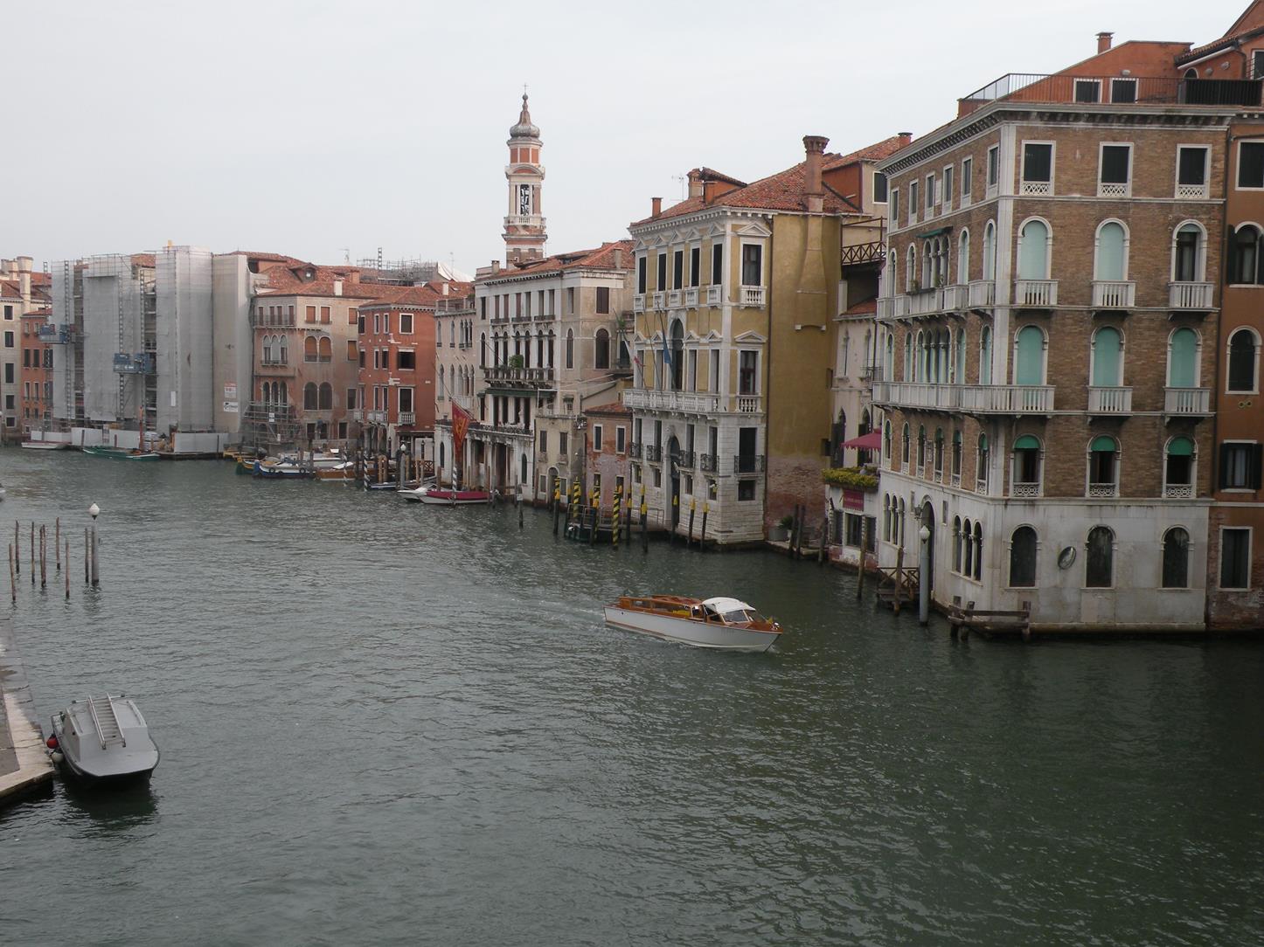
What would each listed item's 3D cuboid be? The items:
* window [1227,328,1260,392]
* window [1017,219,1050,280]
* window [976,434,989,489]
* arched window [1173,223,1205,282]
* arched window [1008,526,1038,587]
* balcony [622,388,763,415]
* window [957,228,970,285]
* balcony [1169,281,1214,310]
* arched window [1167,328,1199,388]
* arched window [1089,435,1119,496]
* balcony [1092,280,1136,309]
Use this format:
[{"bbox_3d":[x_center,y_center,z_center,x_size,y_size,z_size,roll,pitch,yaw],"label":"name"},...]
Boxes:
[{"bbox_3d":[23.425,-4.358,58.905,1.282,2.451,0.250,1,4,-3],"label":"window"},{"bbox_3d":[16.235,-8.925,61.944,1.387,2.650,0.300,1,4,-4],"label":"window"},{"bbox_3d":[13.840,-0.494,60.242,0.250,2.157,1.150,0,4,-5],"label":"window"},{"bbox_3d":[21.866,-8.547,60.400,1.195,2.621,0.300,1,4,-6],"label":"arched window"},{"bbox_3d":[14.993,3.192,58.944,1.118,2.362,0.250,1,4,-3],"label":"arched window"},{"bbox_3d":[3.556,-4.309,91.846,3.116,1.190,15.244,-1,4,-21],"label":"balcony"},{"bbox_3d":[13.919,-8.861,63.909,0.300,2.557,1.375,1,4,-5],"label":"window"},{"bbox_3d":[21.199,-6.727,58.172,1.546,1.074,0.600,1,4,-3],"label":"balcony"},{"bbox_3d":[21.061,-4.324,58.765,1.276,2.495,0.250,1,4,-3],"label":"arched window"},{"bbox_3d":[19.327,-0.325,62.781,1.326,2.467,0.300,1,4,-4],"label":"arched window"},{"bbox_3d":[19.449,-7.203,61.961,1.565,1.144,0.600,1,4,-4],"label":"balcony"}]

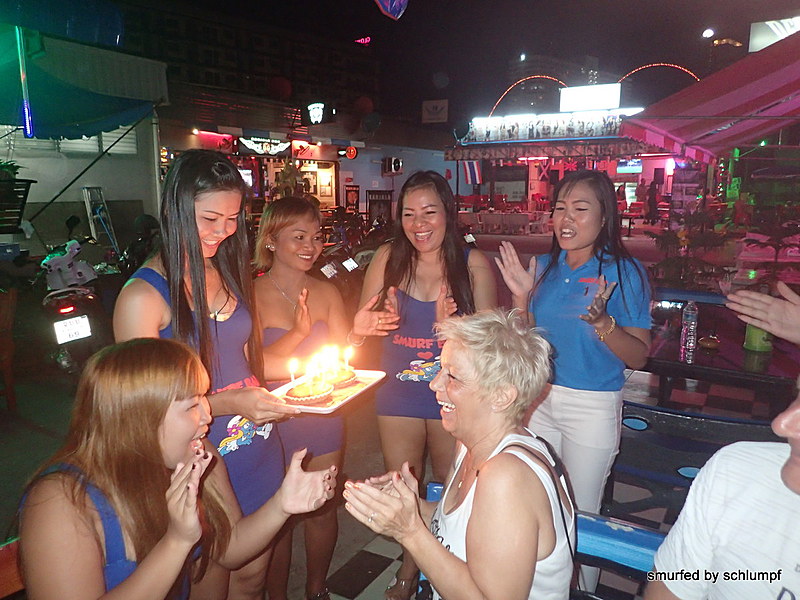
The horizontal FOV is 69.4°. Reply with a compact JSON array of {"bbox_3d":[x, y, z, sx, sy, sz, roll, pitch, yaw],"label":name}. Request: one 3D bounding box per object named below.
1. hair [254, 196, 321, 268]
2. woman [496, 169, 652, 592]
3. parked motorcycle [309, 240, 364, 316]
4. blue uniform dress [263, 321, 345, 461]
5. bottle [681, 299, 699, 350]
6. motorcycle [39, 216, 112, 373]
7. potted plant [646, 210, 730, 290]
[{"bbox_3d":[-0.374,-0.231,1.921,0.200,0.250,0.220,-7,13,-33],"label":"hair"},{"bbox_3d":[0.605,0.394,1.982,0.500,1.610,0.420,10,15,42],"label":"woman"},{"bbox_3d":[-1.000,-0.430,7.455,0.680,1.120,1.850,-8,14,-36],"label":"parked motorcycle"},{"bbox_3d":[-0.336,0.329,2.030,0.330,0.510,0.240,-5,12,-23],"label":"blue uniform dress"},{"bbox_3d":[1.201,0.125,2.398,0.066,0.260,0.066,3,12,17],"label":"bottle"},{"bbox_3d":[-2.780,0.046,4.848,0.700,1.200,1.880,-6,12,-26],"label":"motorcycle"},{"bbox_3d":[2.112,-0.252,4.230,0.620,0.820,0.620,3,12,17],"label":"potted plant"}]

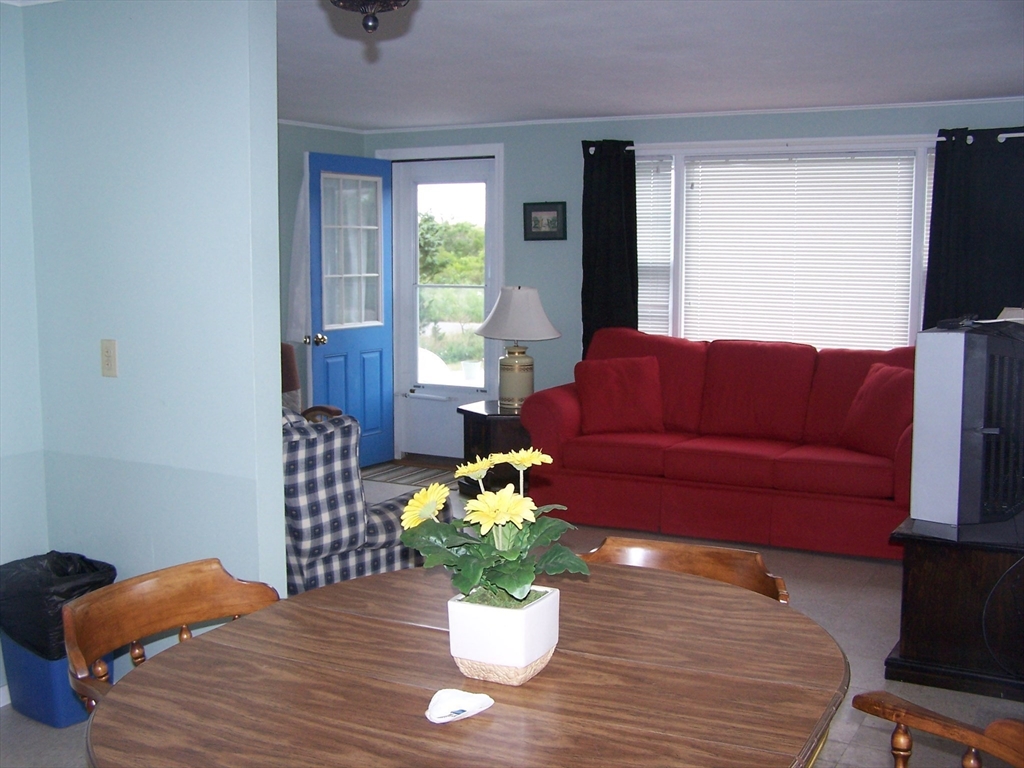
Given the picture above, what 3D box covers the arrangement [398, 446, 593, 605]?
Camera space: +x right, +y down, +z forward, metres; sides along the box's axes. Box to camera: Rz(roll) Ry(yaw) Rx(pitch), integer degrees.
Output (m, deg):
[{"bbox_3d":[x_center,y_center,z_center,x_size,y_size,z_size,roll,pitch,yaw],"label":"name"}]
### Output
[{"bbox_3d":[-0.020,0.232,1.832,0.310,0.260,0.280,0,7,0],"label":"arrangement"}]

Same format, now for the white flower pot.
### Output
[{"bbox_3d":[-0.011,0.410,1.853,0.138,0.131,0.138,3,7,26],"label":"white flower pot"}]

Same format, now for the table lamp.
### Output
[{"bbox_3d":[0.034,-0.211,6.639,0.500,0.710,0.500,0,7,-3],"label":"table lamp"}]

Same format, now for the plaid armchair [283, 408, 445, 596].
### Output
[{"bbox_3d":[-0.892,0.429,4.555,0.830,0.950,1.080,4,8,27],"label":"plaid armchair"}]

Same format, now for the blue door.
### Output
[{"bbox_3d":[-1.039,-0.448,7.305,0.045,2.030,0.790,5,8,34],"label":"blue door"}]

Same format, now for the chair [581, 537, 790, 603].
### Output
[{"bbox_3d":[0.263,0.769,2.455,0.580,0.760,0.550,3,7,24],"label":"chair"}]

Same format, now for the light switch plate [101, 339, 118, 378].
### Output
[{"bbox_3d":[-1.240,-0.077,3.451,0.070,0.115,0.007,4,8,27],"label":"light switch plate"}]

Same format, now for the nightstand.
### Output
[{"bbox_3d":[0.015,0.394,6.720,0.680,0.510,0.600,0,7,-3],"label":"nightstand"}]

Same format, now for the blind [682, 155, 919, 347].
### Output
[{"bbox_3d":[1.590,-0.675,6.390,1.290,1.240,0.040,4,8,27],"label":"blind"}]

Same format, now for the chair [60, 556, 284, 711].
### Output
[{"bbox_3d":[-0.576,0.788,2.270,0.550,0.760,0.580,4,8,32],"label":"chair"}]

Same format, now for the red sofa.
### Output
[{"bbox_3d":[1.237,0.261,5.991,2.180,0.950,0.970,3,7,24],"label":"red sofa"}]

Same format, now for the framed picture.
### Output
[{"bbox_3d":[0.201,-1.017,7.043,0.297,0.240,0.022,4,8,27],"label":"framed picture"}]

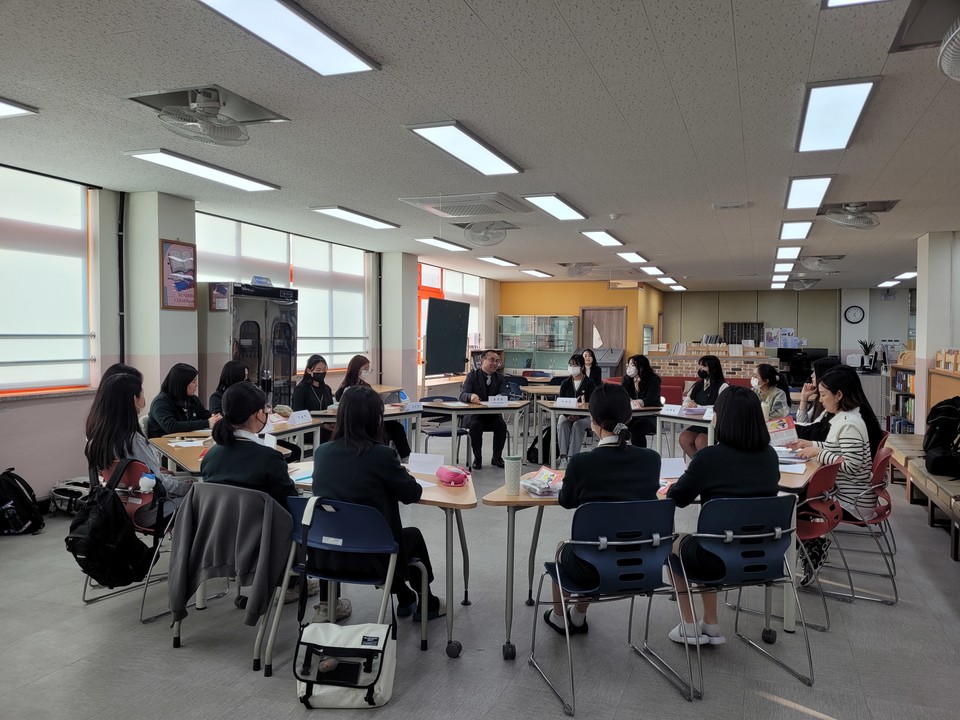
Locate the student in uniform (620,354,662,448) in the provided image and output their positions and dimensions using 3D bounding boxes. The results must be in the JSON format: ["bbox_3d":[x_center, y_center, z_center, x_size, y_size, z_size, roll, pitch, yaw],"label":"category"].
[{"bbox_3d":[1.821,0.581,8.107,0.480,1.250,0.760,1,2,24],"label":"student in uniform"}]

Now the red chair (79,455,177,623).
[{"bbox_3d":[-1.774,0.901,3.958,0.540,0.800,0.570,2,2,29],"label":"red chair"}]

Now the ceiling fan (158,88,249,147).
[{"bbox_3d":[-1.539,-1.352,4.028,0.480,0.300,0.480,1,2,21],"label":"ceiling fan"}]

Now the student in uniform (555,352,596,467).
[{"bbox_3d":[1.091,0.579,8.439,0.460,1.280,0.760,1,2,14],"label":"student in uniform"}]

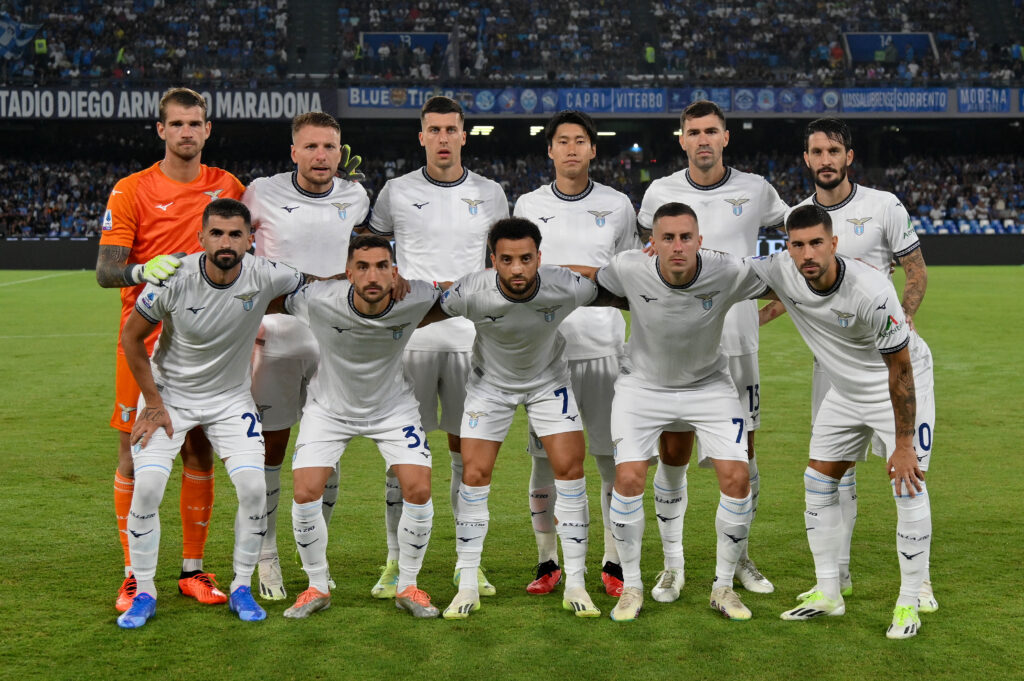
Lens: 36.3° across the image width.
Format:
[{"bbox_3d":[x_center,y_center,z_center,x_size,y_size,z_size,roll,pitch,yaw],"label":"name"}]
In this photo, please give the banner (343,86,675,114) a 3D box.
[{"bbox_3d":[-0.161,-11.055,72.000,14.600,1.200,0.100,0,4,0],"label":"banner"}]

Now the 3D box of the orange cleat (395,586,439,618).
[{"bbox_3d":[-0.354,0.962,5.796,0.105,0.100,0.280,-3,5,-32],"label":"orange cleat"}]

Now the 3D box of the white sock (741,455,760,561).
[{"bbox_3d":[0.915,0.675,6.208,0.120,0.432,0.130,0,3,-28],"label":"white sock"}]

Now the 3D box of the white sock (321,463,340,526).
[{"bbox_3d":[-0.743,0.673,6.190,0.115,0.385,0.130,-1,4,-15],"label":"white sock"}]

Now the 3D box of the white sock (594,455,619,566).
[{"bbox_3d":[0.392,0.660,6.065,0.112,0.423,0.125,-2,4,-20],"label":"white sock"}]

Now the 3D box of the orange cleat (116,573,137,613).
[{"bbox_3d":[-1.387,0.915,5.790,0.108,0.120,0.295,0,4,5],"label":"orange cleat"}]

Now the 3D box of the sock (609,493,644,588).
[{"bbox_3d":[0.424,0.737,5.770,0.125,0.385,0.140,2,13,24],"label":"sock"}]

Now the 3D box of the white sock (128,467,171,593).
[{"bbox_3d":[-1.324,0.694,5.710,0.130,0.480,0.140,2,11,0],"label":"white sock"}]

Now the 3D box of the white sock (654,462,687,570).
[{"bbox_3d":[0.623,0.687,6.140,0.122,0.425,0.135,1,4,10],"label":"white sock"}]

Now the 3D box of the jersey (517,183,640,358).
[{"bbox_3d":[0.253,-0.278,6.040,0.487,0.703,0.280,0,4,2],"label":"jersey"}]

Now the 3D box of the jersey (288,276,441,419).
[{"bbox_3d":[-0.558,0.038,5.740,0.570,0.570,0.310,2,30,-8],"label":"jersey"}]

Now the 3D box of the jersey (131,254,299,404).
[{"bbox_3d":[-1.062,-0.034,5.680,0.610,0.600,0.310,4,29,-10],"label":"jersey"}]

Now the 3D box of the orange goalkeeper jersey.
[{"bbox_3d":[-1.290,-0.327,6.040,0.580,0.740,0.310,-1,6,-7],"label":"orange goalkeeper jersey"}]

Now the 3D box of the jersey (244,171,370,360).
[{"bbox_3d":[-0.799,-0.292,6.050,0.503,0.732,0.280,0,4,-3],"label":"jersey"}]

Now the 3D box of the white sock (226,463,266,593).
[{"bbox_3d":[-0.975,0.682,5.740,0.140,0.480,0.180,-2,15,-25],"label":"white sock"}]

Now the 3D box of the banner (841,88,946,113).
[{"bbox_3d":[18.350,-11.515,75.000,5.200,1.150,0.060,0,4,0],"label":"banner"}]

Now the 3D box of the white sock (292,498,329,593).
[{"bbox_3d":[-0.717,0.740,5.660,0.122,0.351,0.130,5,20,25],"label":"white sock"}]

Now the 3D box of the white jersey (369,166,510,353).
[{"bbox_3d":[-0.279,-0.317,6.040,0.550,0.710,0.290,0,6,-2],"label":"white jersey"}]

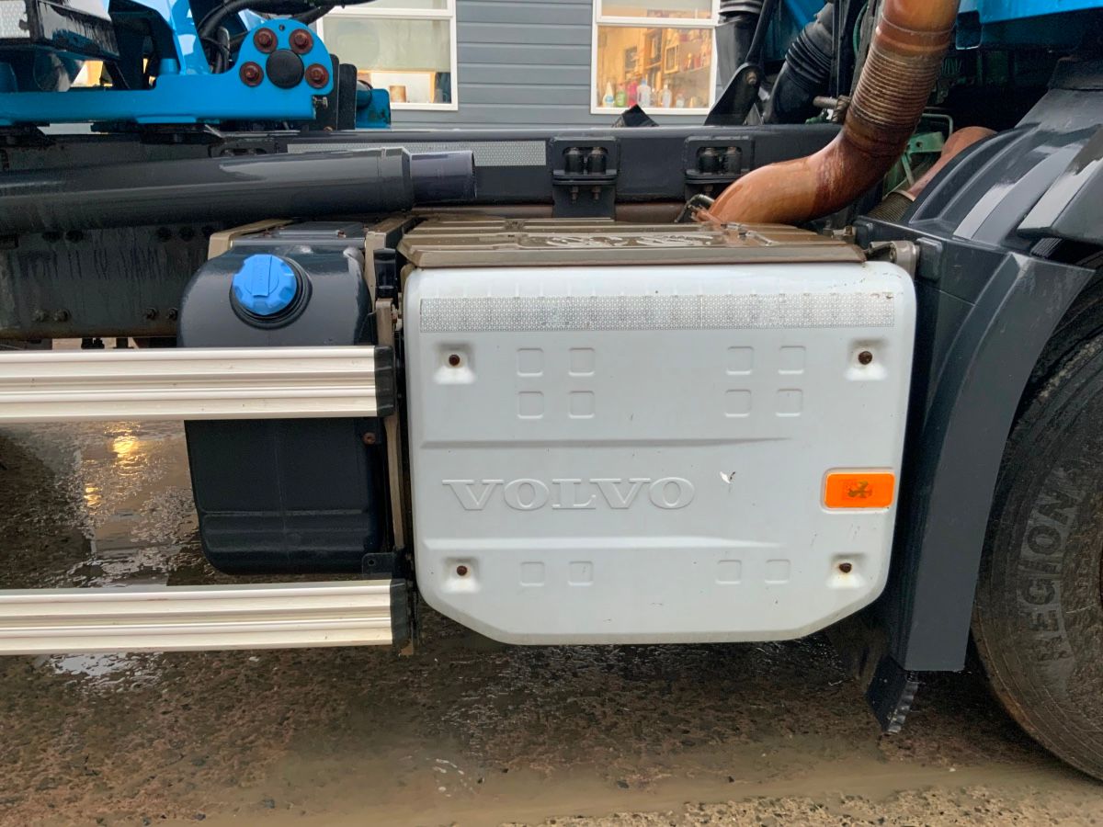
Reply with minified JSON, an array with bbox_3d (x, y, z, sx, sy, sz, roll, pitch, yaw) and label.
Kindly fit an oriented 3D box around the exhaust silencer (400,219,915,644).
[{"bbox_3d":[0.164,-0.013,1.805,0.804,0.670,0.630,0,16,0],"label":"exhaust silencer"}]

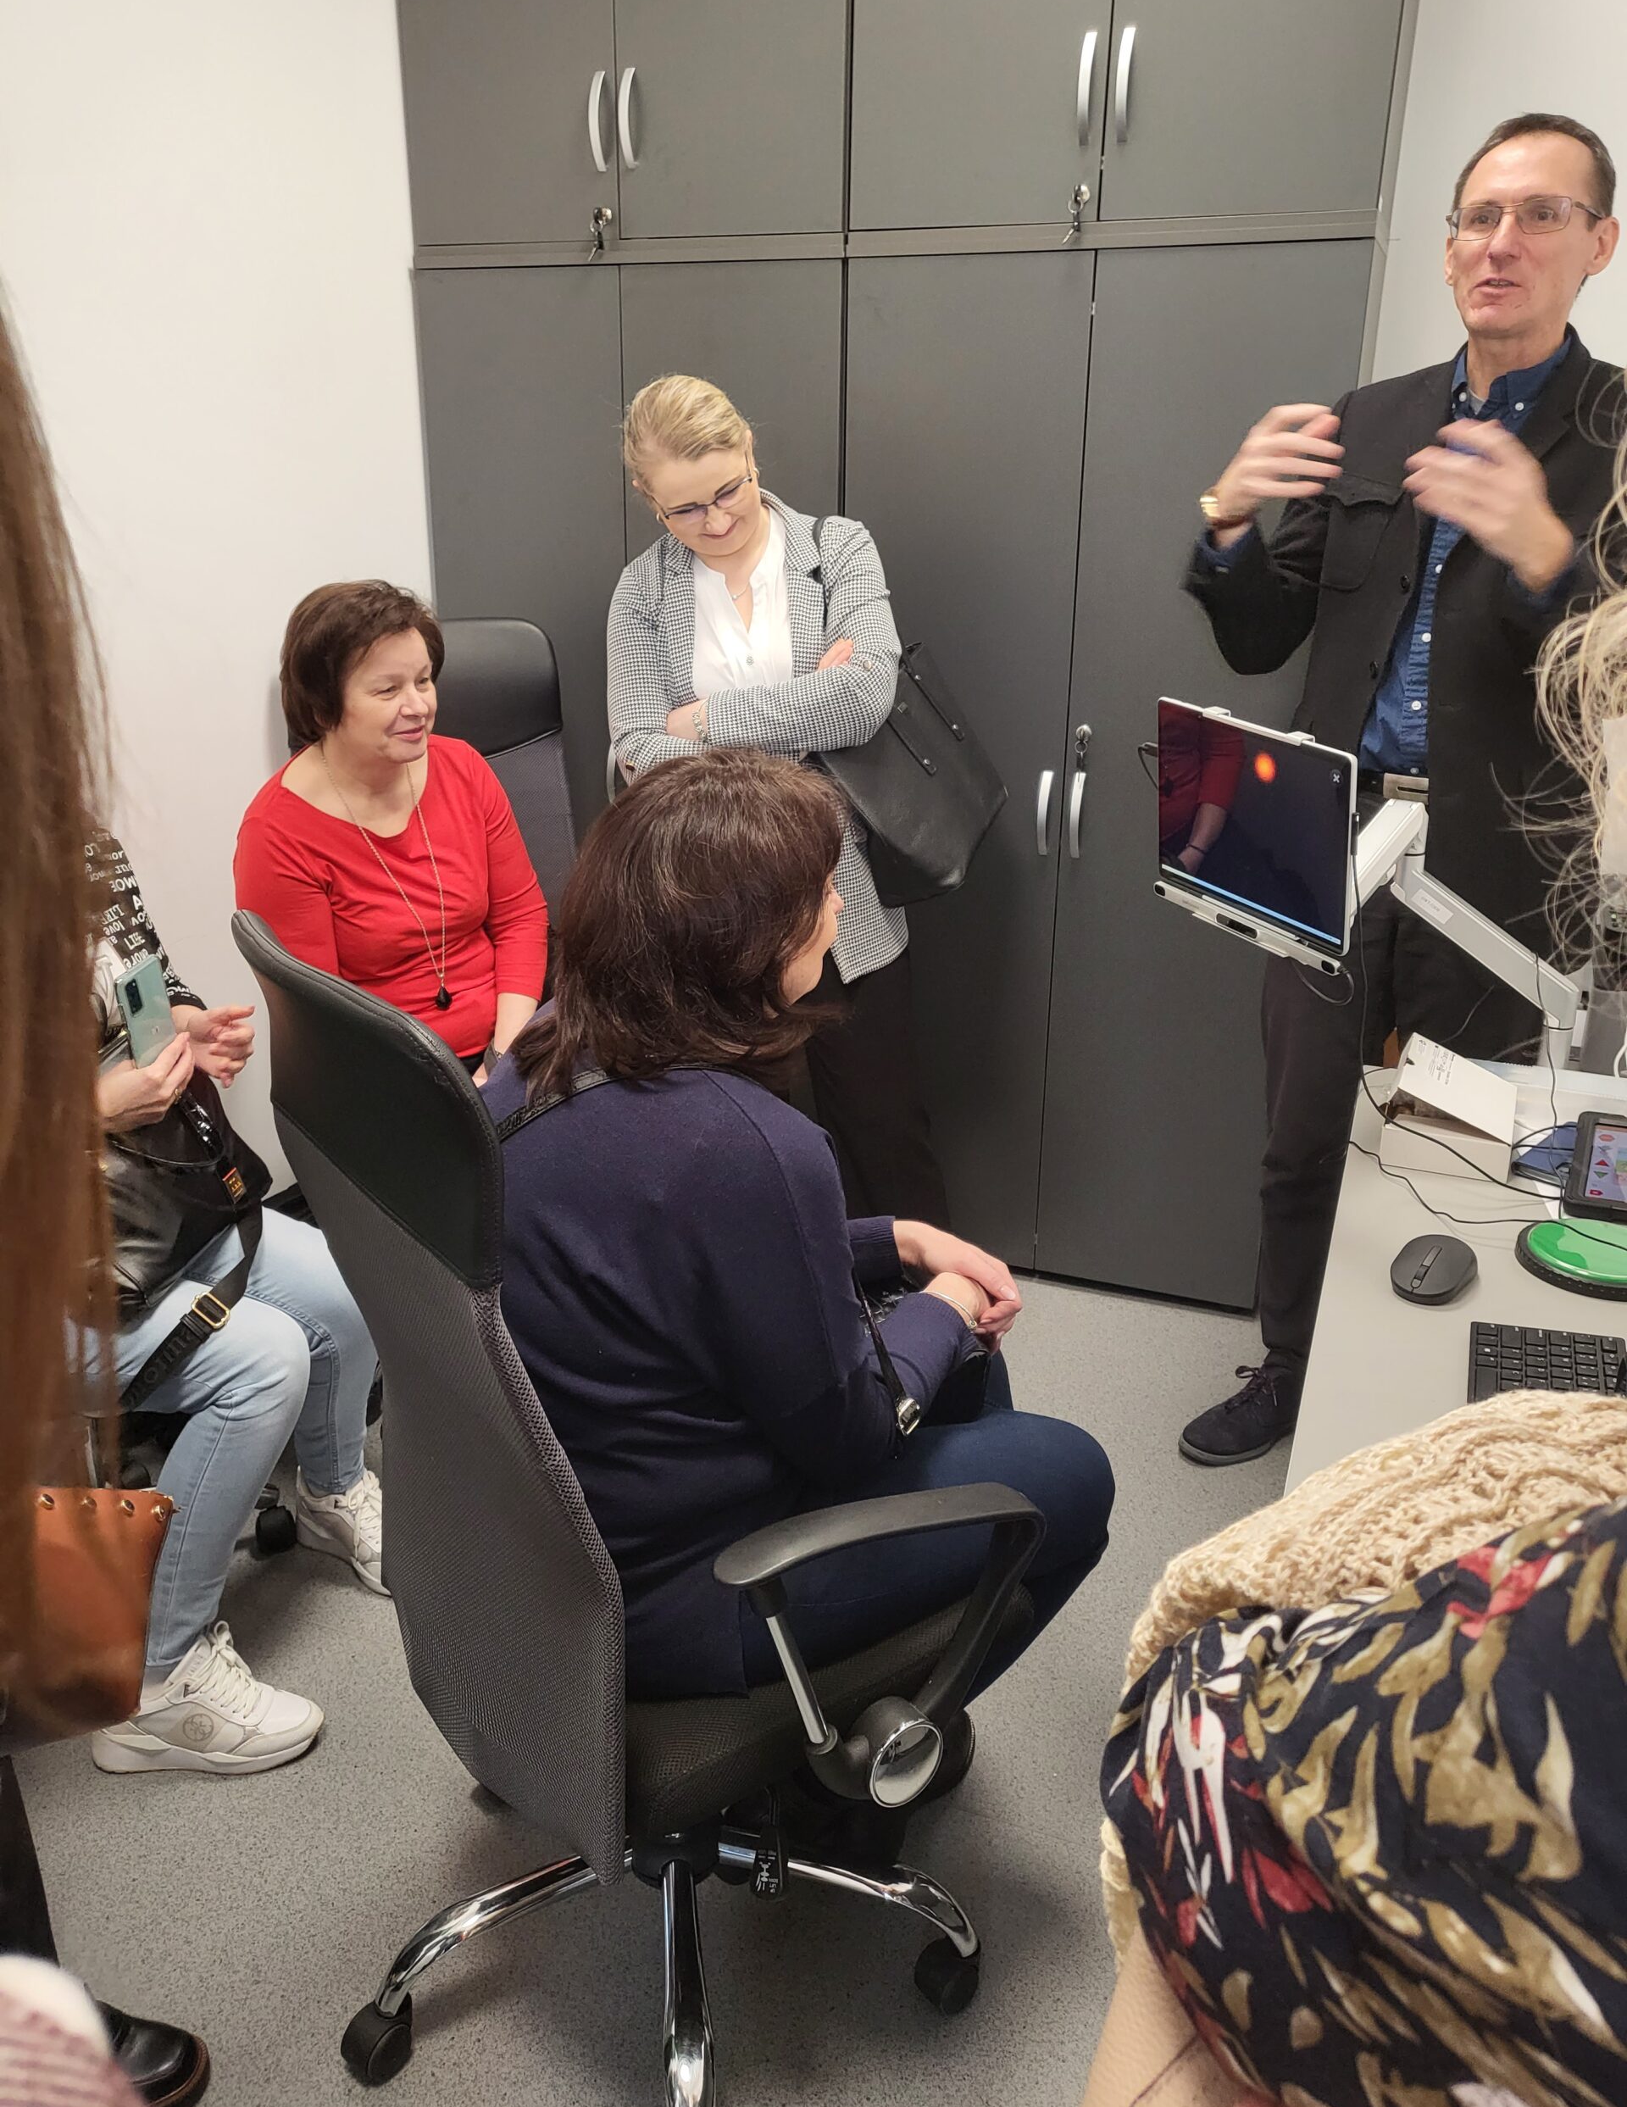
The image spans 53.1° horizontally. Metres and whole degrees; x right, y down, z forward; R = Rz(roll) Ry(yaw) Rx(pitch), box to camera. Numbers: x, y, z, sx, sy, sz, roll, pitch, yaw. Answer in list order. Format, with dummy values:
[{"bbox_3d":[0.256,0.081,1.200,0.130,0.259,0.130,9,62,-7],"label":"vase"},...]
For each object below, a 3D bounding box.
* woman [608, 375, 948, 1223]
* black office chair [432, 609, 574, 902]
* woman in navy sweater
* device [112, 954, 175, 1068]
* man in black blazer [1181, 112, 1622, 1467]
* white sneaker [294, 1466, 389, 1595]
[{"bbox_3d":[-0.059,-0.264,2.663,0.550,1.580,0.400,1,19,1],"label":"woman"},{"bbox_3d":[-0.550,-0.059,2.635,0.610,1.190,0.620,-7,20,-20],"label":"black office chair"},{"bbox_3d":[-0.028,0.324,1.542,0.660,1.200,0.480,-10,22,-28],"label":"woman in navy sweater"},{"bbox_3d":[-0.739,-0.022,1.820,0.011,0.162,0.077,14,35,44],"label":"device"},{"bbox_3d":[0.768,-0.249,2.250,0.500,1.840,0.670,-15,24,-38],"label":"man in black blazer"},{"bbox_3d":[-0.590,0.641,2.245,0.270,0.130,0.100,12,22,30],"label":"white sneaker"}]

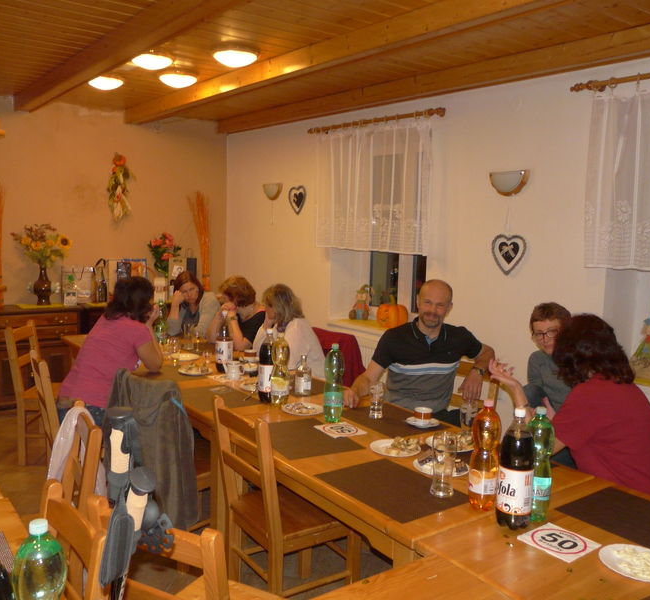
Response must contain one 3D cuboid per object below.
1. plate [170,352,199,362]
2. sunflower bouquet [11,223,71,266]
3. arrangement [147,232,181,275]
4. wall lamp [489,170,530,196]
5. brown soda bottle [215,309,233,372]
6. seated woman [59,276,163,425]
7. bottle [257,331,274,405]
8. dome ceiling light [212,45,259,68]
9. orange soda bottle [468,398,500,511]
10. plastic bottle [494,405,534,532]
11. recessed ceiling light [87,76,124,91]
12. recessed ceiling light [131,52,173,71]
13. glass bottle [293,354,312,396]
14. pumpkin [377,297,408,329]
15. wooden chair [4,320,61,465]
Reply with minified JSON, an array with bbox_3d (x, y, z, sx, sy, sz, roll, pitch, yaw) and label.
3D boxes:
[{"bbox_3d":[-0.846,0.356,3.930,0.185,0.020,0.185,1,7,0],"label":"plate"},{"bbox_3d":[-2.443,-0.478,5.577,0.510,0.400,0.420,-3,8,-36],"label":"sunflower bouquet"},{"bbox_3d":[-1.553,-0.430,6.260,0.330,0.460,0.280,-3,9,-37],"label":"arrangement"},{"bbox_3d":[1.136,-0.718,3.985,0.100,0.155,0.285,-3,8,-38],"label":"wall lamp"},{"bbox_3d":[-0.570,0.240,3.659,0.101,0.338,0.101,2,7,0],"label":"brown soda bottle"},{"bbox_3d":[-1.163,0.513,3.632,0.480,1.270,0.640,8,9,41],"label":"seated woman"},{"bbox_3d":[-0.264,0.313,3.124,0.104,0.348,0.104,-3,9,-37],"label":"bottle"},{"bbox_3d":[-0.535,-1.462,3.893,0.275,0.090,0.275,1,7,0],"label":"dome ceiling light"},{"bbox_3d":[0.492,0.472,1.977,0.093,0.332,0.093,2,7,0],"label":"orange soda bottle"},{"bbox_3d":[0.551,0.479,1.844,0.104,0.342,0.104,-4,8,-34],"label":"plastic bottle"},{"bbox_3d":[-1.586,-1.582,4.696,0.270,0.090,0.270,-4,9,-36],"label":"recessed ceiling light"},{"bbox_3d":[-1.069,-1.478,4.009,0.270,0.100,0.270,-3,8,-36],"label":"recessed ceiling light"},{"bbox_3d":[-0.106,0.377,3.267,0.084,0.200,0.084,-3,9,-37],"label":"glass bottle"},{"bbox_3d":[0.532,0.111,5.046,0.240,0.250,0.240,1,7,0],"label":"pumpkin"},{"bbox_3d":[-1.788,0.607,4.320,0.480,0.890,0.400,1,7,0],"label":"wooden chair"}]

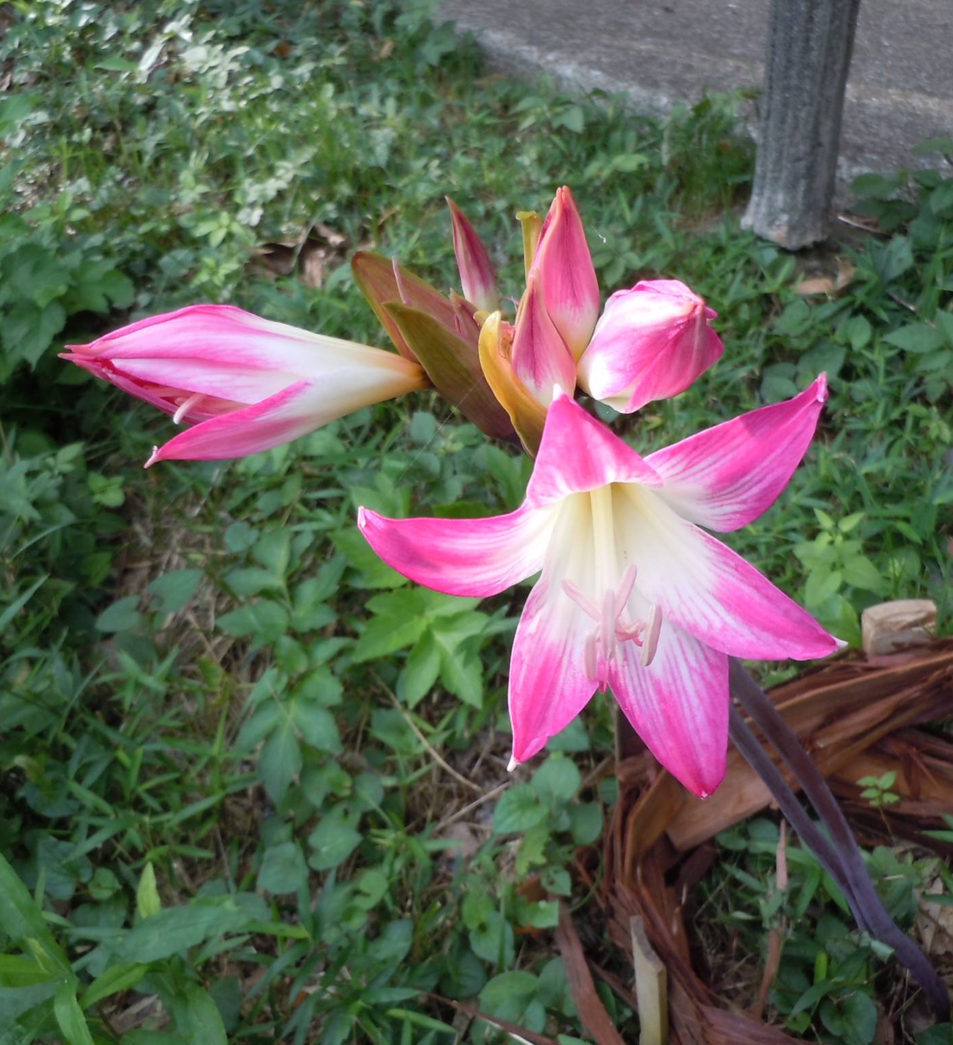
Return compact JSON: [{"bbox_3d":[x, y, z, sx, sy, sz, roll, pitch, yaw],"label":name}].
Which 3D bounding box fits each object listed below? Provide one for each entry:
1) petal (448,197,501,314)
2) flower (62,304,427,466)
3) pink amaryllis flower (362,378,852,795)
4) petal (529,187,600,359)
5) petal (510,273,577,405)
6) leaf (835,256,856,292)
[{"bbox_3d":[-0.002,-0.084,0.357,0.014,0.046,0.014,-19,24,0],"label":"petal"},{"bbox_3d":[-0.068,-0.042,0.335,0.105,0.046,0.048,-3,35,0],"label":"flower"},{"bbox_3d":[0.030,0.010,0.297,0.113,0.104,0.080,-1,24,0],"label":"pink amaryllis flower"},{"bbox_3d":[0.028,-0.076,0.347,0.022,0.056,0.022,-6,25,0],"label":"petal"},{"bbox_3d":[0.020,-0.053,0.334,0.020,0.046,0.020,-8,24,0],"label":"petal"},{"bbox_3d":[0.490,-0.330,1.500,0.032,0.030,0.052,-1,35,0],"label":"leaf"}]

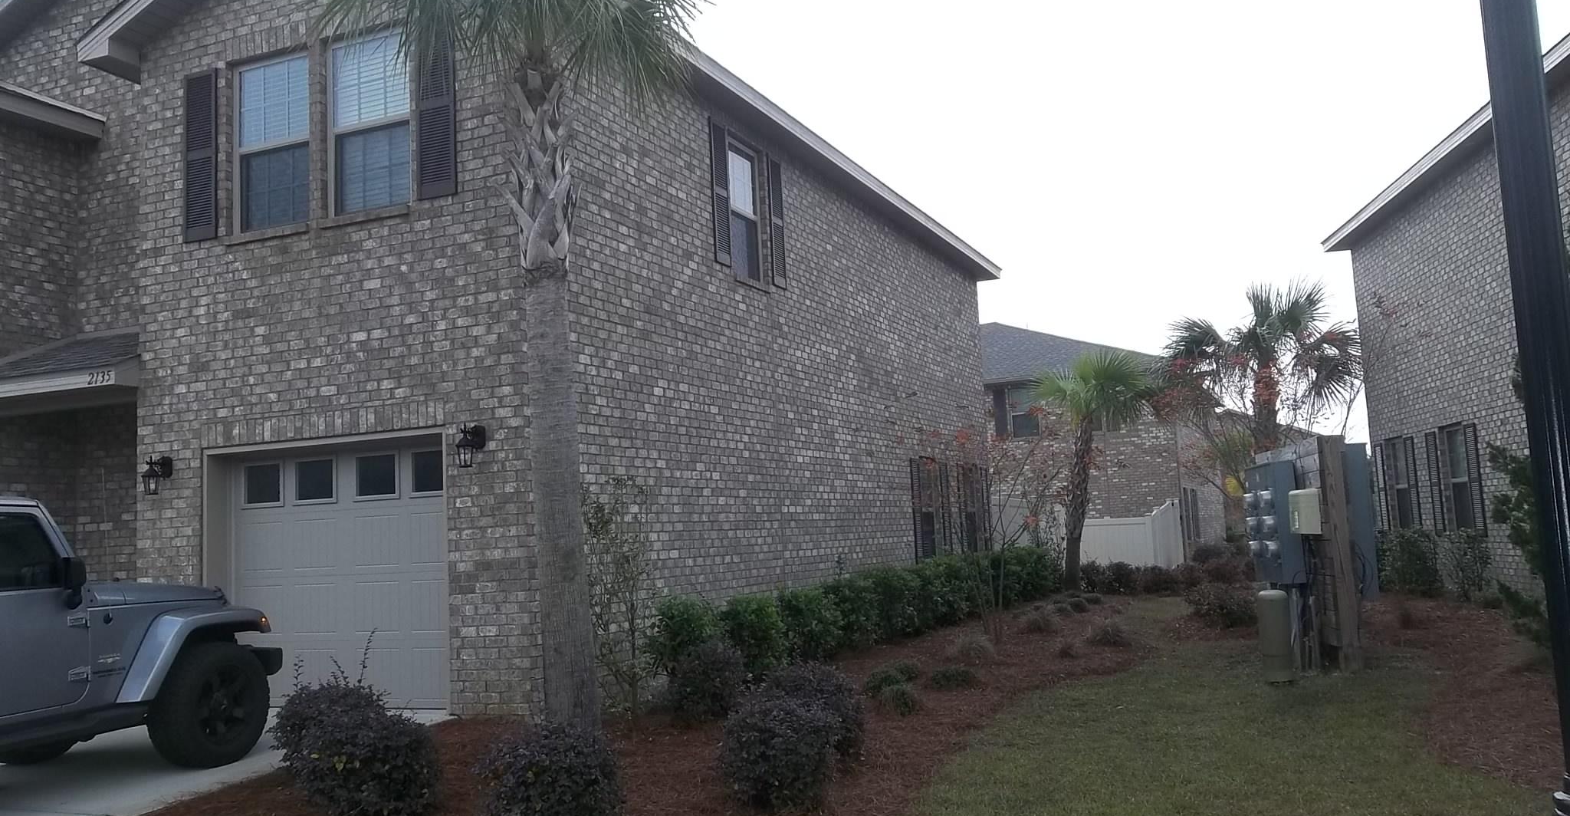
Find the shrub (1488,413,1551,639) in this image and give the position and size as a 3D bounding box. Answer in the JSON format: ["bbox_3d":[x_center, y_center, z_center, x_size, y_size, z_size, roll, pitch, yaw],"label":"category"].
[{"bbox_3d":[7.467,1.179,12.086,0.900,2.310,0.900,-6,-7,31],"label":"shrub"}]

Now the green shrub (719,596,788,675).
[{"bbox_3d":[-0.270,2.063,11.167,0.680,0.663,0.680,-3,-6,-2],"label":"green shrub"}]

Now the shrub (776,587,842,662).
[{"bbox_3d":[0.235,2.115,12.082,0.700,0.700,0.700,-3,-6,1],"label":"shrub"}]

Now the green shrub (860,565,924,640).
[{"bbox_3d":[1.283,2.318,14.652,0.763,0.895,0.763,-5,-6,23],"label":"green shrub"}]

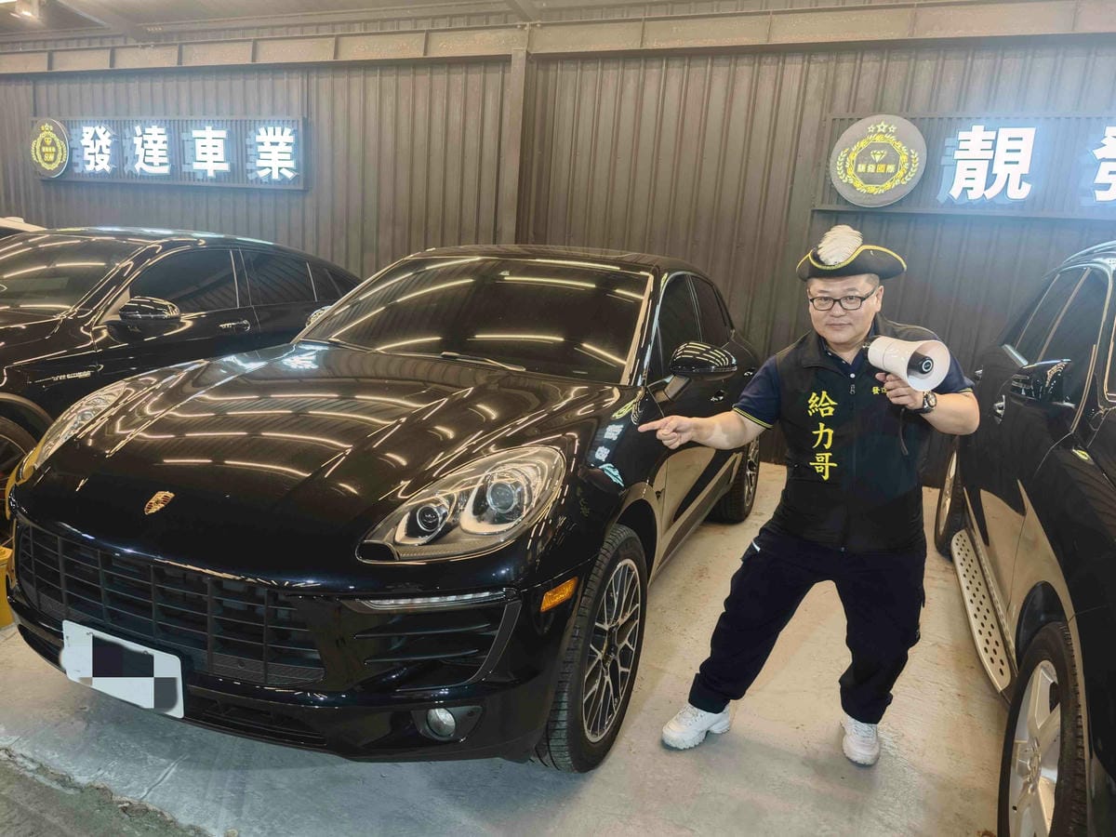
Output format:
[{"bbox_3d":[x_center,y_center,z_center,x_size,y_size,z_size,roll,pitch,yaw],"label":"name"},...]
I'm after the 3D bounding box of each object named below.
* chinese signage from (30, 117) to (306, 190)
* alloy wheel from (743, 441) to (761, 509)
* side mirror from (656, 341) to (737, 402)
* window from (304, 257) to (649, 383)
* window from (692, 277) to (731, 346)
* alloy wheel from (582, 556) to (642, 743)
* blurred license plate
[{"bbox_3d":[-4.336,-2.899,8.041,3.928,0.685,0.120,9,13,20],"label":"chinese signage"},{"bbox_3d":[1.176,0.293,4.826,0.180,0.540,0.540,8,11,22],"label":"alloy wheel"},{"bbox_3d":[0.539,-0.179,2.857,0.270,0.230,0.180,8,11,22],"label":"side mirror"},{"bbox_3d":[-0.320,-0.472,3.090,1.430,0.120,0.820,8,43,22],"label":"window"},{"bbox_3d":[0.831,-0.558,3.936,0.060,0.380,0.820,-7,5,24],"label":"window"},{"bbox_3d":[0.092,0.681,2.266,0.180,0.540,0.540,8,11,22],"label":"alloy wheel"},{"bbox_3d":[-1.018,0.577,1.726,0.380,0.160,0.020,8,13,22],"label":"blurred license plate"}]

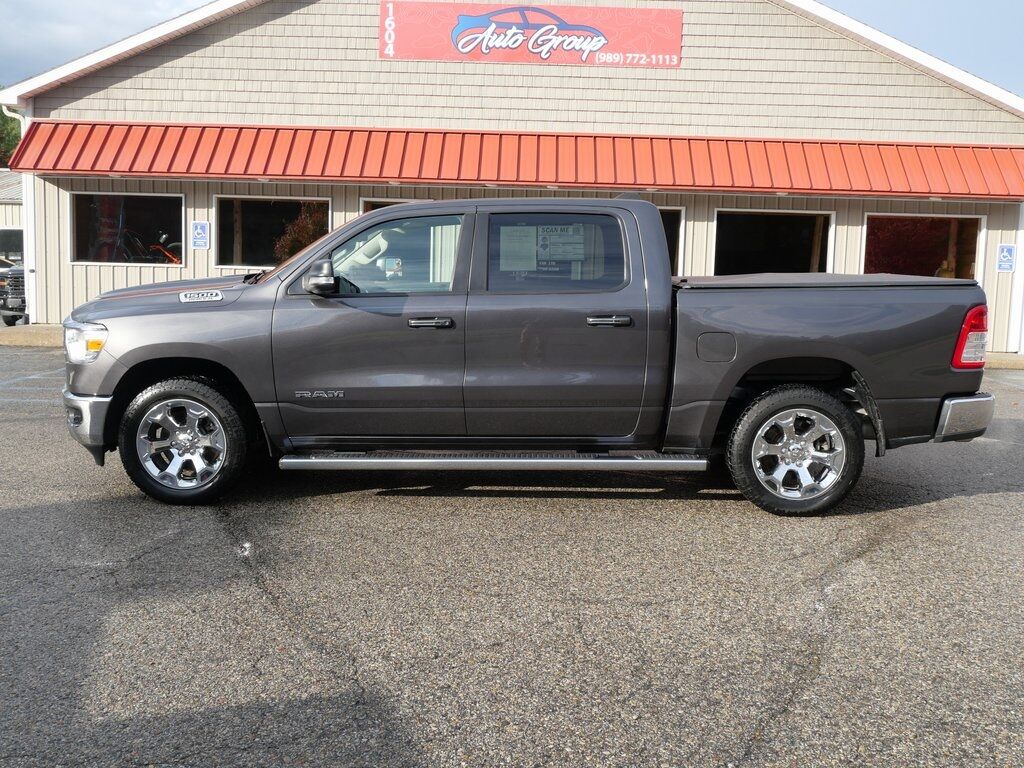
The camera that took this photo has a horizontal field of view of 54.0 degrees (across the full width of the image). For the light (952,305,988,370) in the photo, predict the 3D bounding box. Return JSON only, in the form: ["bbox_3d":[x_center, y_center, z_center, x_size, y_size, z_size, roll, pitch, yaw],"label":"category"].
[{"bbox_3d":[2.659,-0.279,5.874,0.226,0.378,0.200,0,6,2],"label":"light"}]

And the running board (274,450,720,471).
[{"bbox_3d":[-0.115,0.458,6.008,2.522,0.088,0.180,0,6,2],"label":"running board"}]

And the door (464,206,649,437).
[{"bbox_3d":[0.256,-0.377,5.978,1.084,1.359,0.260,0,6,2],"label":"door"}]

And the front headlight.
[{"bbox_3d":[-2.586,-0.259,6.180,0.370,0.240,0.340,0,6,2],"label":"front headlight"}]

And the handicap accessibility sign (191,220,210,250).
[{"bbox_3d":[-5.229,-2.494,16.900,0.305,0.460,0.015,2,6,2],"label":"handicap accessibility sign"}]

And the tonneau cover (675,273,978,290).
[{"bbox_3d":[1.871,-0.692,6.754,1.760,0.085,1.680,0,6,2],"label":"tonneau cover"}]

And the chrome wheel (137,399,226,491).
[{"bbox_3d":[-1.981,0.352,6.122,0.550,0.550,0.210,0,6,2],"label":"chrome wheel"}]

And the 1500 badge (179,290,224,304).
[{"bbox_3d":[-1.871,-0.524,6.057,0.272,0.068,0.020,0,-14,2],"label":"1500 badge"}]

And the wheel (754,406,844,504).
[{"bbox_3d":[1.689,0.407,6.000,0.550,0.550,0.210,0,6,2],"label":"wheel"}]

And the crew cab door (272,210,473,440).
[{"bbox_3d":[-0.819,-0.373,6.016,1.186,1.352,0.260,0,6,2],"label":"crew cab door"}]

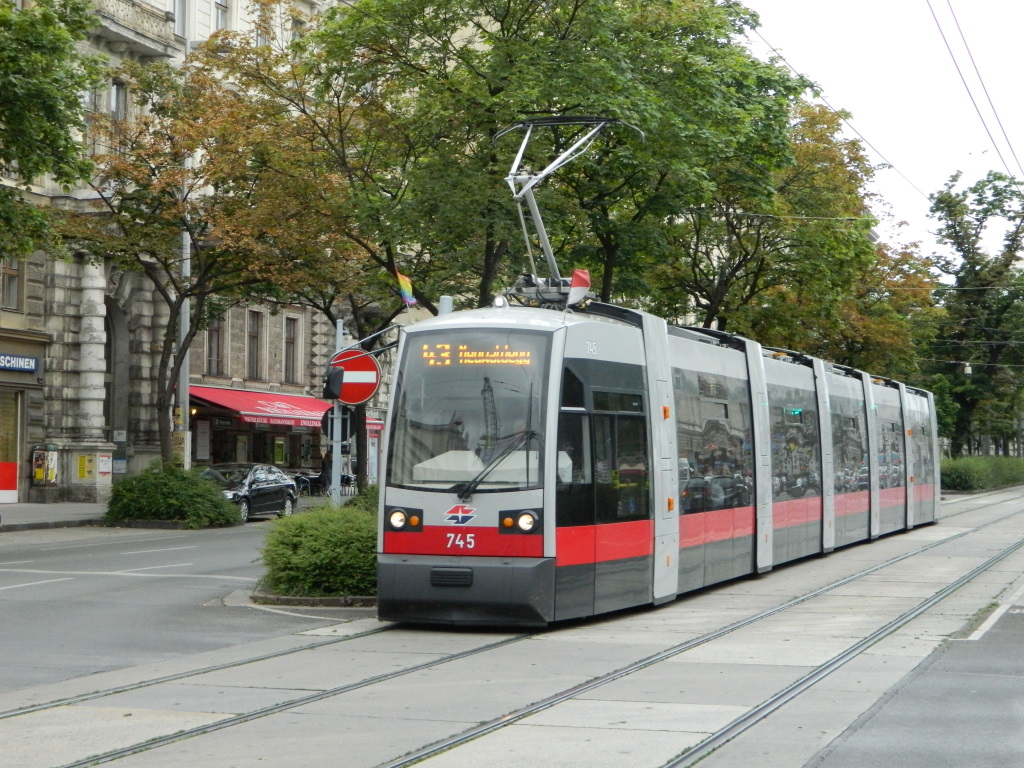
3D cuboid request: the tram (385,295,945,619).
[{"bbox_3d":[4.699,1.172,35.846,2.400,3.300,35.400,-1,-2,17],"label":"tram"}]

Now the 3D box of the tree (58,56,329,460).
[{"bbox_3d":[-7.614,-2.214,49.498,6.400,11.100,6.400,0,-2,0],"label":"tree"}]

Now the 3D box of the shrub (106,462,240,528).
[{"bbox_3d":[-7.985,2.582,48.701,2.200,1.450,2.800,-1,-2,17],"label":"shrub"}]

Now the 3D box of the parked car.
[{"bbox_3d":[-6.973,2.788,53.336,1.780,1.460,4.550,-1,-2,17],"label":"parked car"}]

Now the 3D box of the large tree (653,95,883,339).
[{"bbox_3d":[5.858,-1.655,48.750,5.700,10.000,5.700,-1,-2,17],"label":"large tree"}]

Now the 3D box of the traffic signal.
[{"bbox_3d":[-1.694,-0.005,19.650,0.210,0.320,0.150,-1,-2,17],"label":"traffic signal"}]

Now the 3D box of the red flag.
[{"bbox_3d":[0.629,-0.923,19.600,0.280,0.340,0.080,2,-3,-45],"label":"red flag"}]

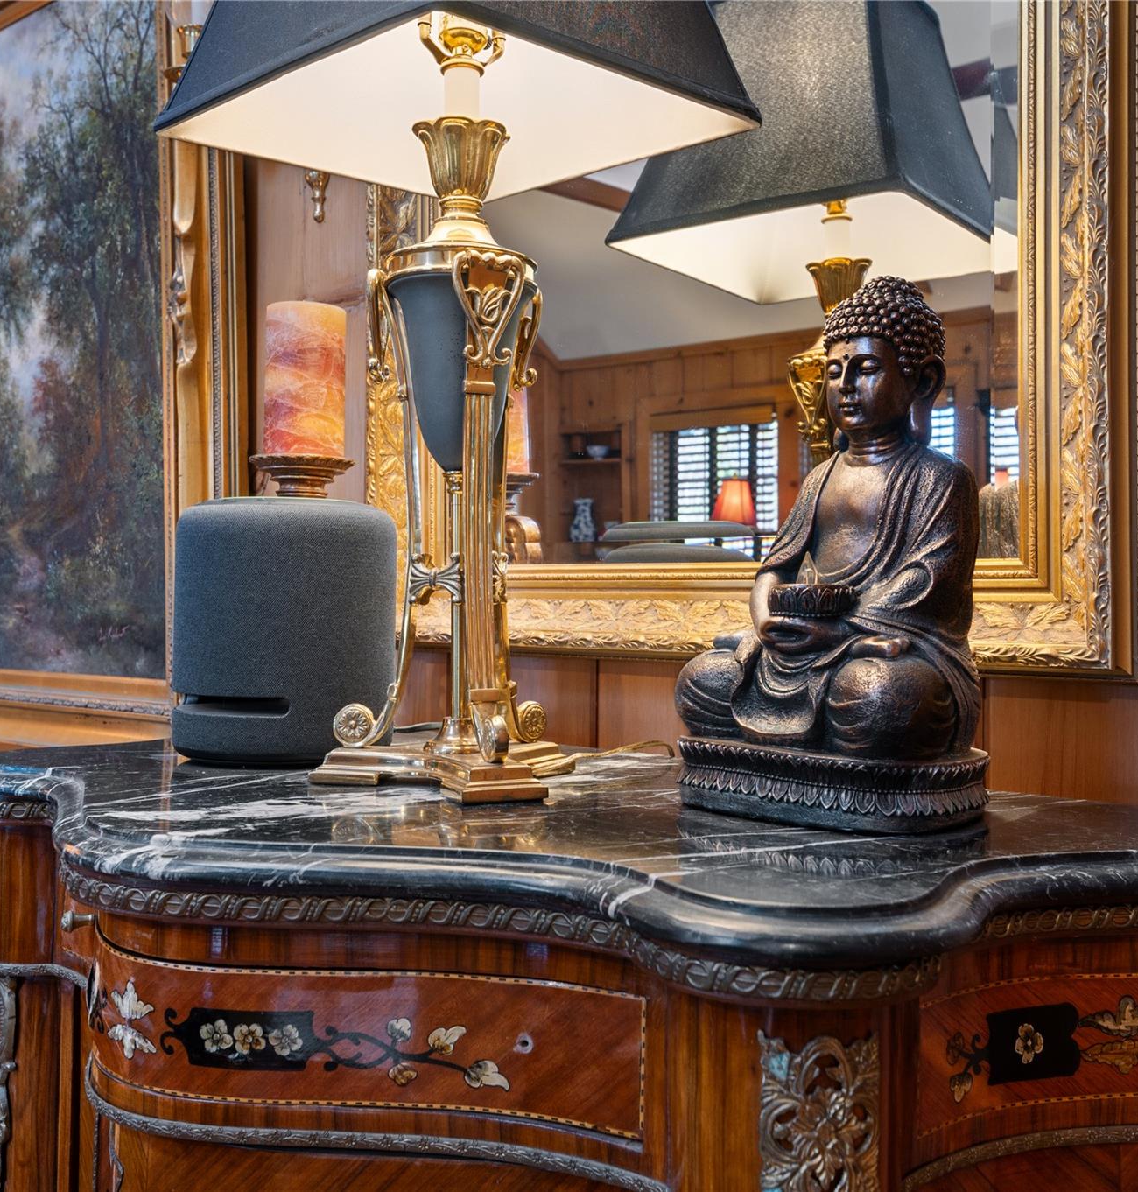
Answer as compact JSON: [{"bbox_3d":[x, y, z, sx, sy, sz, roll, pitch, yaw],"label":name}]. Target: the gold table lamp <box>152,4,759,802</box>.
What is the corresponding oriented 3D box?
[{"bbox_3d":[-0.080,-0.239,0.959,0.307,0.742,0.307,0,-1,44],"label":"gold table lamp"}]

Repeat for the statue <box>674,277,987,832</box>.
[{"bbox_3d":[0.170,-0.034,0.835,0.143,0.333,0.200,1,-1,-38],"label":"statue"}]

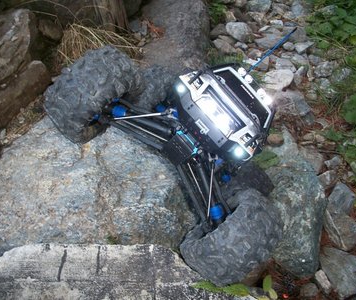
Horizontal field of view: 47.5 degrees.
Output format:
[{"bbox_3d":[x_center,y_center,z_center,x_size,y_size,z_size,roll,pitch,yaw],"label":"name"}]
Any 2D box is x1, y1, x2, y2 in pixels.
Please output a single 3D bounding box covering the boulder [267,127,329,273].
[{"bbox_3d":[0.268,0.143,1.070,0.190,0.190,0.360,0,40,0],"label":"boulder"}]

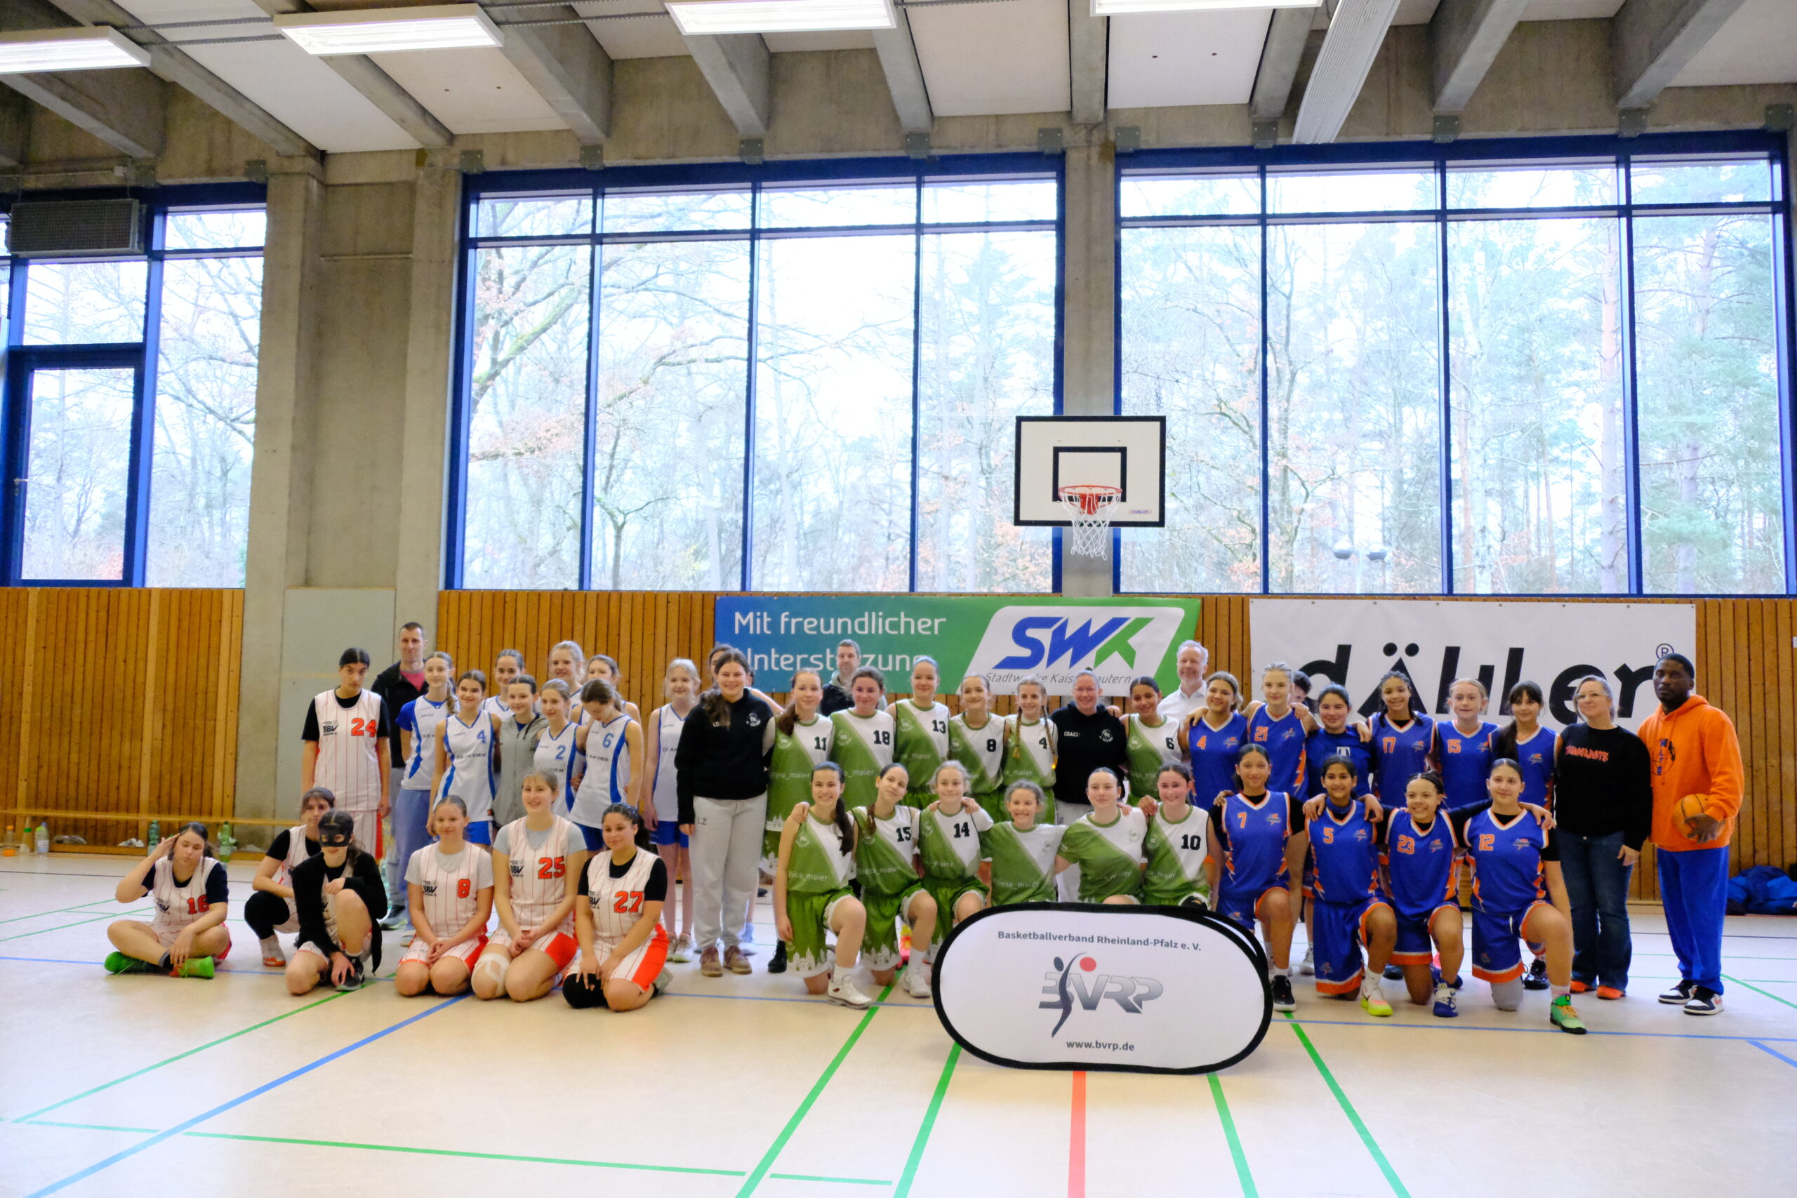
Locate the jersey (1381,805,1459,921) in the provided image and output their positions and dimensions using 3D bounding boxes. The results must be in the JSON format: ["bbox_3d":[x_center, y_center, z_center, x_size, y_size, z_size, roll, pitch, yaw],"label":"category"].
[{"bbox_3d":[2.619,1.331,7.000,0.390,0.560,0.280,-1,-5,20],"label":"jersey"}]

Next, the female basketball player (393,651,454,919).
[{"bbox_3d":[-2.813,1.180,8.321,0.440,1.735,0.290,3,-5,-21],"label":"female basketball player"}]

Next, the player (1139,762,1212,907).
[{"bbox_3d":[1.419,1.421,7.170,0.470,1.180,0.720,0,-4,12],"label":"player"}]

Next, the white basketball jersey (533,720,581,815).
[{"bbox_3d":[-1.878,0.964,7.695,0.340,0.570,0.230,0,-4,6],"label":"white basketball jersey"}]

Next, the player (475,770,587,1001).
[{"bbox_3d":[-1.832,1.425,7.097,0.520,1.080,0.720,1,-4,2],"label":"player"}]

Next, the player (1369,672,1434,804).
[{"bbox_3d":[2.769,1.241,7.689,0.440,1.686,0.290,-1,-5,19],"label":"player"}]

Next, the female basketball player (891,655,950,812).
[{"bbox_3d":[0.119,1.177,7.842,0.450,1.720,0.300,1,-4,1],"label":"female basketball player"}]

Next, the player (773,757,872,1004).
[{"bbox_3d":[-0.354,1.413,7.128,0.510,1.160,0.800,1,-4,3],"label":"player"}]

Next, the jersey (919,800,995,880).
[{"bbox_3d":[0.304,1.261,7.283,0.390,0.430,0.260,1,-4,3],"label":"jersey"}]

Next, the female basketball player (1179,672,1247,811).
[{"bbox_3d":[1.756,1.236,7.750,0.460,1.660,0.300,0,-4,10],"label":"female basketball player"}]

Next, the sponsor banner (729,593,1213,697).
[{"bbox_3d":[0.434,0.380,11.327,3.970,0.760,0.030,0,-4,8],"label":"sponsor banner"}]

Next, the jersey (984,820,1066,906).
[{"bbox_3d":[0.633,1.387,7.120,0.450,0.520,0.260,1,-4,5],"label":"jersey"}]

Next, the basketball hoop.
[{"bbox_3d":[1.502,-0.571,10.887,0.470,0.550,0.560,0,-4,8],"label":"basketball hoop"}]

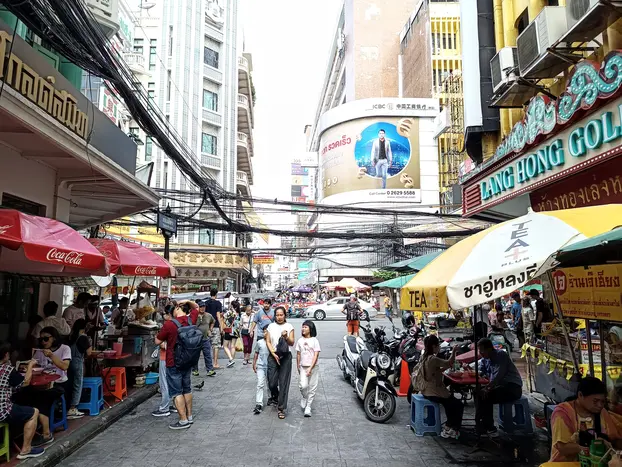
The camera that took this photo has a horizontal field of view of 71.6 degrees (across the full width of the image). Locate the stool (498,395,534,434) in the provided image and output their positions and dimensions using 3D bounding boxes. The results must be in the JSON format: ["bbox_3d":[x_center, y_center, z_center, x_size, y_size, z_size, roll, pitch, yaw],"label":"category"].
[{"bbox_3d":[2.730,2.391,5.760,0.350,0.440,0.350,0,-7,3],"label":"stool"}]

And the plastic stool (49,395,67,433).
[{"bbox_3d":[-3.210,2.207,5.225,0.360,0.450,0.360,1,-7,-4],"label":"plastic stool"}]

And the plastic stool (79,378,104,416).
[{"bbox_3d":[-3.130,2.312,6.123,0.340,0.450,0.340,2,-8,-14],"label":"plastic stool"}]

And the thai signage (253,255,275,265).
[{"bbox_3d":[-3.939,2.170,36.000,1.800,0.850,0.150,0,-7,0],"label":"thai signage"}]

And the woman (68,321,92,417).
[{"bbox_3d":[-3.210,1.839,6.013,0.350,1.360,0.390,3,-8,-22],"label":"woman"}]

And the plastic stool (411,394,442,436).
[{"bbox_3d":[1.560,2.423,5.812,0.360,0.450,0.370,0,-7,-2],"label":"plastic stool"}]

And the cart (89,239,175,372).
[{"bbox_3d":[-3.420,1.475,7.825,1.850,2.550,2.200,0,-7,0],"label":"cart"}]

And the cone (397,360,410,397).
[{"bbox_3d":[1.740,2.546,7.863,0.370,0.720,0.370,0,-7,0],"label":"cone"}]

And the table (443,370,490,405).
[{"bbox_3d":[2.040,2.281,5.770,0.470,0.720,0.600,0,-7,-2],"label":"table"}]

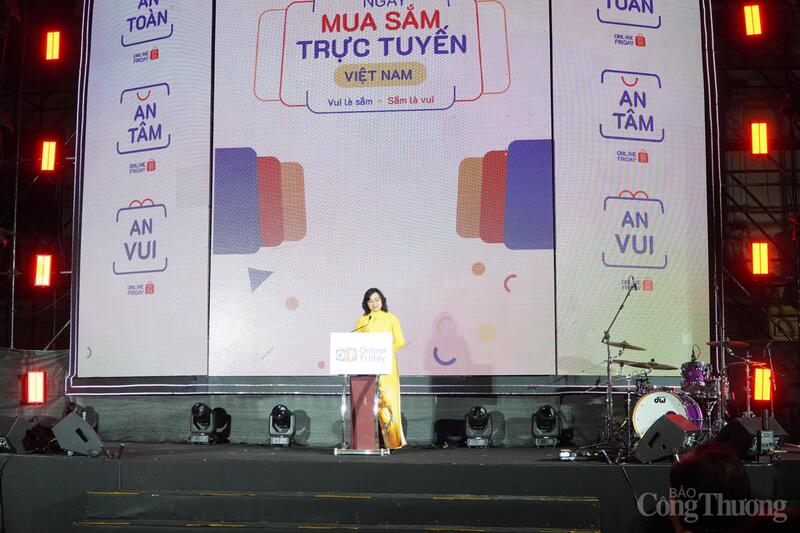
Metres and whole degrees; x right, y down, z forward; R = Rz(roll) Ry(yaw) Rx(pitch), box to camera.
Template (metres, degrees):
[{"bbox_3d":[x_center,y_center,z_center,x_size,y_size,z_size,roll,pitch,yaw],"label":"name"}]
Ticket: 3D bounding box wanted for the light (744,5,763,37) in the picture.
[{"bbox_3d":[4.027,-2.807,11.405,0.175,0.350,0.120,-1,-7,6],"label":"light"}]

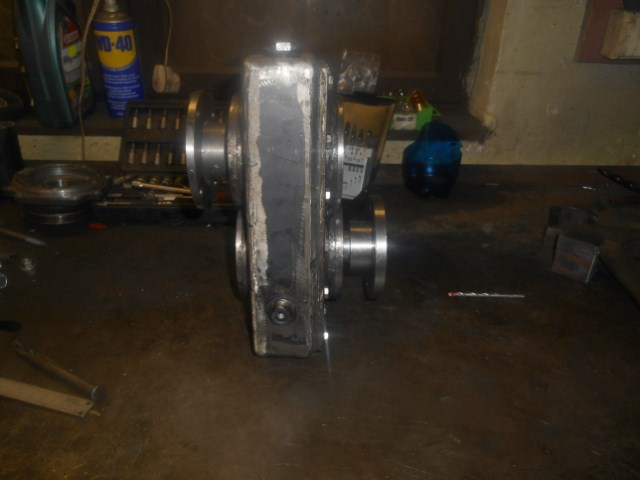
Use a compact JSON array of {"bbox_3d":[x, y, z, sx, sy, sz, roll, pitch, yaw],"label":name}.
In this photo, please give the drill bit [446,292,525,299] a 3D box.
[{"bbox_3d":[0.146,0.049,0.422,0.066,0.003,0.003,1,25,3],"label":"drill bit"}]

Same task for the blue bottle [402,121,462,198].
[{"bbox_3d":[0.155,-0.113,0.664,0.078,0.094,0.078,0,25,0],"label":"blue bottle"}]

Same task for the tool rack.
[{"bbox_3d":[-0.188,-0.117,0.651,0.190,0.112,0.212,0,25,0],"label":"tool rack"}]

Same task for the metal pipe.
[{"bbox_3d":[-0.181,0.089,0.327,0.097,0.011,0.011,14,28,28],"label":"metal pipe"}]

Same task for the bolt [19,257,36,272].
[{"bbox_3d":[-0.283,0.022,0.468,0.015,0.014,0.015,0,25,0],"label":"bolt"}]

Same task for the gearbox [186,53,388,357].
[{"bbox_3d":[-0.018,-0.029,0.356,0.131,0.200,0.110,0,25,0],"label":"gearbox"}]

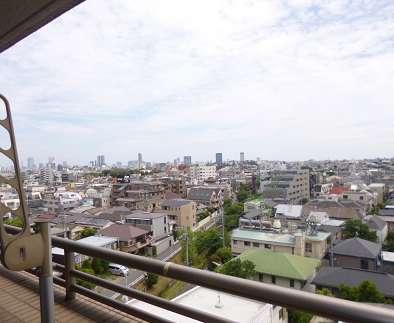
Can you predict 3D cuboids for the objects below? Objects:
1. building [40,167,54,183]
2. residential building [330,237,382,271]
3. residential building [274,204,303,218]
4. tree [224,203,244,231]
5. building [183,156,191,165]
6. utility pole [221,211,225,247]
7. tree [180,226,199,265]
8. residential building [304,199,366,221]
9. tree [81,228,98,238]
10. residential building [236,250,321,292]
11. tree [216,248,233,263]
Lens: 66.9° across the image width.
[{"bbox_3d":[-197.957,18.769,394.998,15.000,24.500,12.000,-2,-1,20],"label":"building"},{"bbox_3d":[27.803,17.305,52.285,7.200,7.900,7.800,-2,-1,34],"label":"residential building"},{"bbox_3d":[28.013,17.476,89.704,7.500,8.300,6.600,-2,-1,33],"label":"residential building"},{"bbox_3d":[11.947,17.678,94.998,6.200,8.900,6.200,-2,-1,0],"label":"tree"},{"bbox_3d":[-63.741,-2.381,2000.016,46.000,60.000,30.000,-1,0,0],"label":"building"},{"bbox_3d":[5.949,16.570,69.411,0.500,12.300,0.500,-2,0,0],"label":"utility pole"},{"bbox_3d":[-1.285,17.892,62.452,3.800,8.000,3.800,-1,0,0],"label":"tree"},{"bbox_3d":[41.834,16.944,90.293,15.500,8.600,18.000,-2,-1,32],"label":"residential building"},{"bbox_3d":[-25.644,19.157,71.950,3.900,5.300,3.900,-1,0,0],"label":"tree"},{"bbox_3d":[12.305,18.538,48.699,12.900,7.800,9.450,-2,0,32],"label":"residential building"},{"bbox_3d":[5.761,20.695,63.388,3.500,4.000,3.500,-2,0,0],"label":"tree"}]

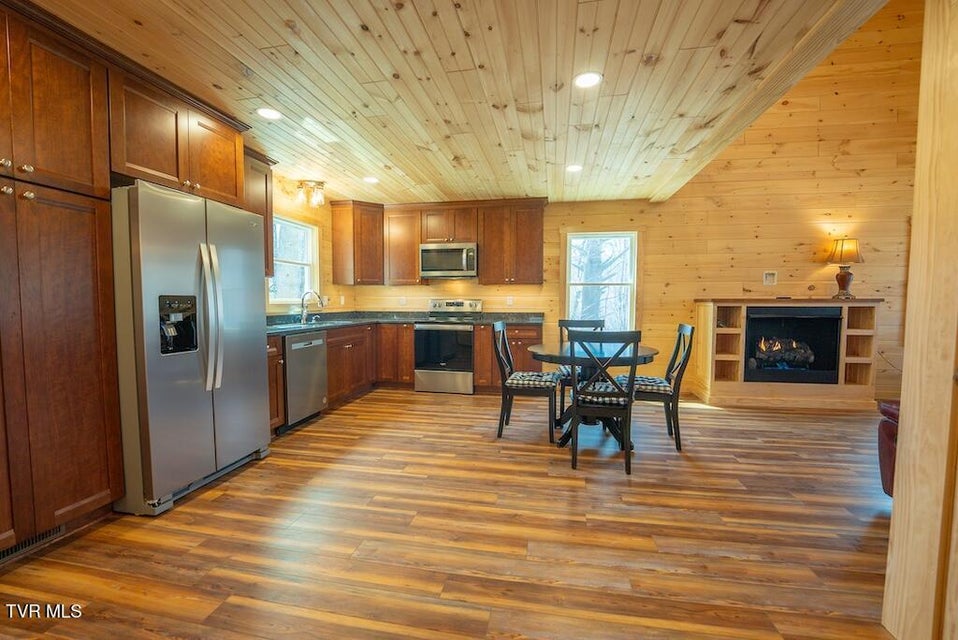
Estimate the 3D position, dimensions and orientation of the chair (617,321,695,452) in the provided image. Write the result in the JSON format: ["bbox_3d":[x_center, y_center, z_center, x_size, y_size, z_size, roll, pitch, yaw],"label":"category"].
[{"bbox_3d":[1.467,0.542,3.163,0.520,0.985,0.475,1,3,16],"label":"chair"}]

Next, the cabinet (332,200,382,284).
[{"bbox_3d":[-1.598,-1.016,5.192,0.608,1.065,0.600,1,3,10],"label":"cabinet"}]

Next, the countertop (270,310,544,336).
[{"bbox_3d":[-0.741,0.026,4.059,2.799,0.134,2.649,1,3,11],"label":"countertop"}]

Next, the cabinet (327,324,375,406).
[{"bbox_3d":[-1.777,0.491,4.414,0.622,0.836,1.045,1,3,11],"label":"cabinet"}]

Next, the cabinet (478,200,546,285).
[{"bbox_3d":[0.443,-0.993,4.942,0.857,1.064,0.343,1,3,11],"label":"cabinet"}]

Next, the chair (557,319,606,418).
[{"bbox_3d":[1.004,0.515,3.629,0.475,0.985,0.520,1,3,10],"label":"chair"}]

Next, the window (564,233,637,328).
[{"bbox_3d":[1.621,-0.473,4.973,0.890,1.345,0.100,1,3,10],"label":"window"}]

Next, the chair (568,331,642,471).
[{"bbox_3d":[0.888,0.558,2.759,0.465,0.970,0.517,1,3,11],"label":"chair"}]

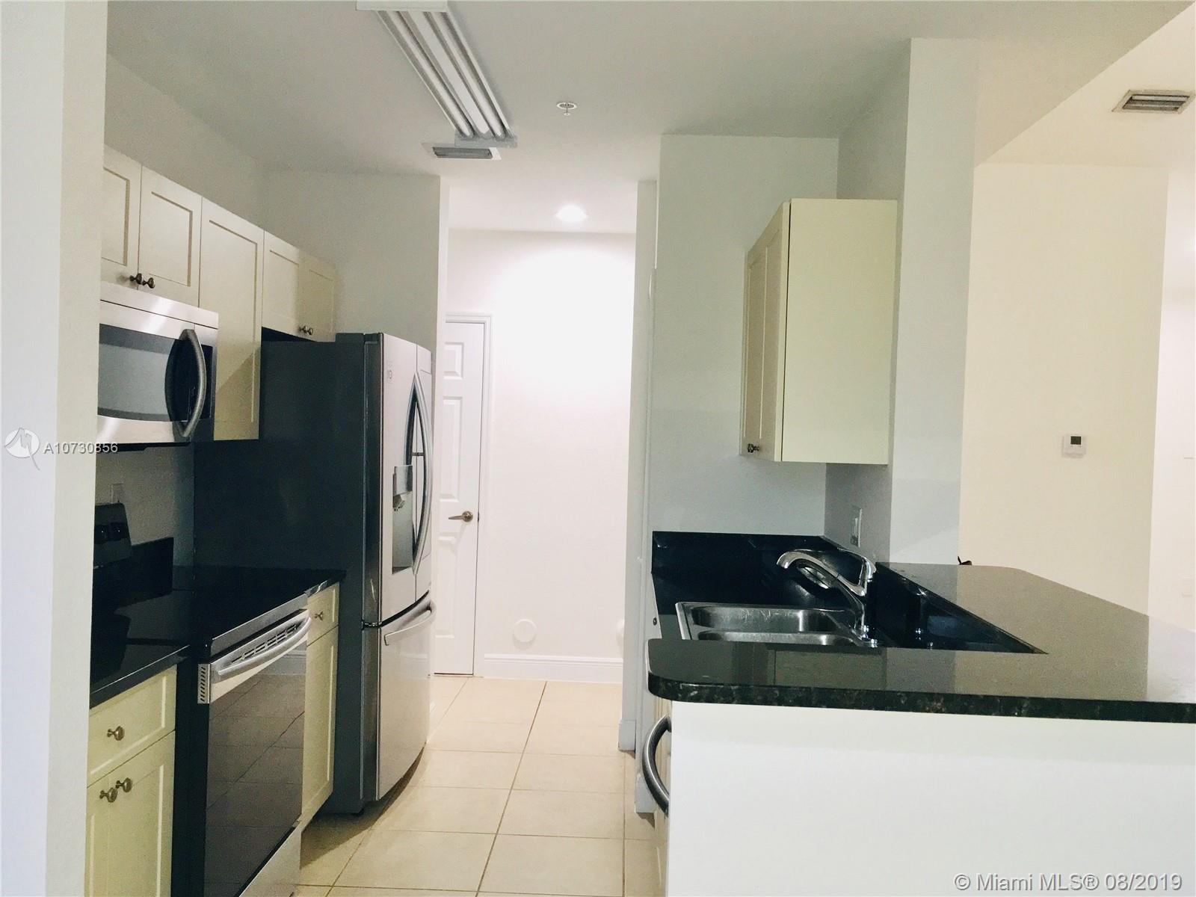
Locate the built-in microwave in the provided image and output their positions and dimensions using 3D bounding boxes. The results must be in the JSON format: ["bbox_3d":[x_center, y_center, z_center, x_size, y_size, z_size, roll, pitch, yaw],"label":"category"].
[{"bbox_3d":[-1.383,-0.218,2.721,0.435,0.405,0.760,2,1,2],"label":"built-in microwave"}]

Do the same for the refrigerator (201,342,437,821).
[{"bbox_3d":[-1.090,0.452,4.124,0.800,1.772,0.905,2,1,2],"label":"refrigerator"}]

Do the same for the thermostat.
[{"bbox_3d":[2.127,-0.013,4.476,0.101,0.103,0.026,2,1,2],"label":"thermostat"}]

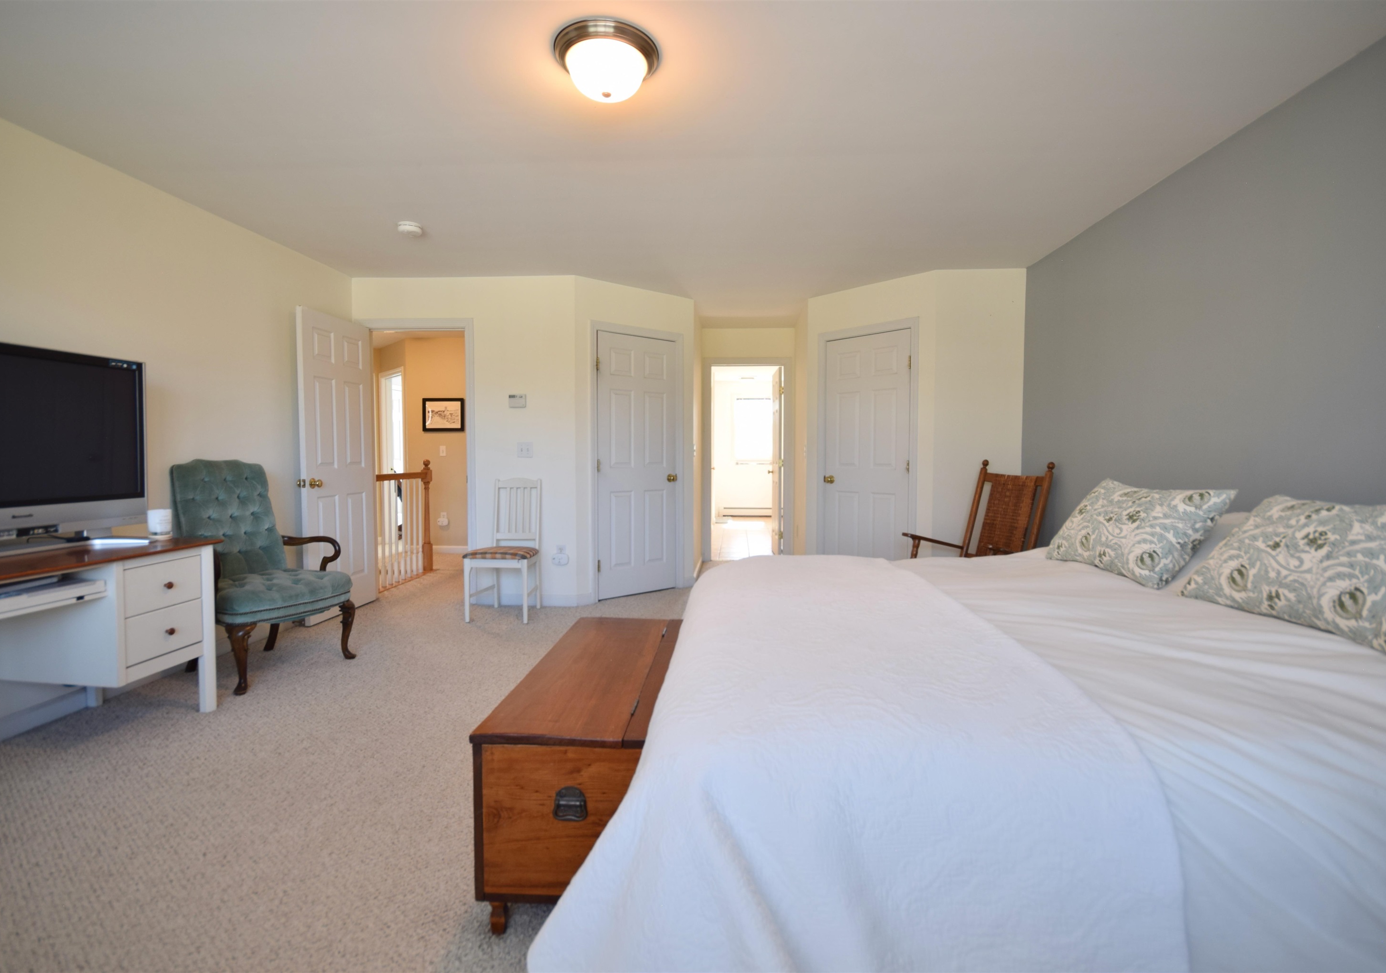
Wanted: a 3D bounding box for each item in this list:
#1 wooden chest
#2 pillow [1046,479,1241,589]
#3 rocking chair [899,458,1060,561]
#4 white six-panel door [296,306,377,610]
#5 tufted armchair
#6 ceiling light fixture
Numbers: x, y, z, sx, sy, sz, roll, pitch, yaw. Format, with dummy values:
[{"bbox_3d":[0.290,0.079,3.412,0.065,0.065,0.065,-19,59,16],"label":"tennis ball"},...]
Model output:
[{"bbox_3d":[-0.245,0.782,1.895,0.465,0.470,1.030,0,3,4],"label":"wooden chest"},{"bbox_3d":[1.768,0.165,2.454,0.170,0.470,0.650,37,1,-4],"label":"pillow"},{"bbox_3d":[1.709,0.394,3.602,0.820,1.090,0.600,-1,3,-23],"label":"rocking chair"},{"bbox_3d":[-2.477,-0.137,4.269,0.042,2.030,0.765,0,3,2],"label":"white six-panel door"},{"bbox_3d":[-2.264,0.403,3.169,0.700,1.090,0.670,1,3,23],"label":"tufted armchair"},{"bbox_3d":[-0.283,-1.361,2.003,0.345,0.140,0.345,0,3,4],"label":"ceiling light fixture"}]

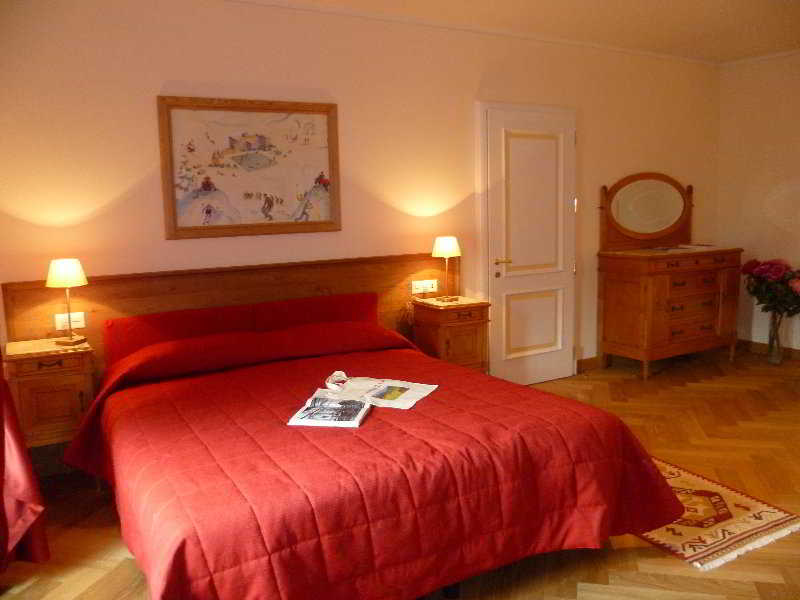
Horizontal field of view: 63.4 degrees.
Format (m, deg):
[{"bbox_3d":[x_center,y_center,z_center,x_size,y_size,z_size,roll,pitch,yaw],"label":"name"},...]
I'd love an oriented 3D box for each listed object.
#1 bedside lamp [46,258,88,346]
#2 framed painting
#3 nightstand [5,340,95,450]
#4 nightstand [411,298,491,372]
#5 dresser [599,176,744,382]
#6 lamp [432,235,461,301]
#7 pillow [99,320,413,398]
[{"bbox_3d":[-1.629,0.010,3.179,0.185,0.425,0.185,-6,9,-29],"label":"bedside lamp"},{"bbox_3d":[-0.841,-0.778,3.831,1.077,0.784,0.037,-6,9,-29],"label":"framed painting"},{"bbox_3d":[-1.703,0.609,3.223,0.384,0.771,0.397,-6,9,-29],"label":"nightstand"},{"bbox_3d":[0.354,0.386,4.371,0.384,0.767,0.397,-6,9,-25],"label":"nightstand"},{"bbox_3d":[2.251,-0.242,5.367,1.178,1.617,0.500,-6,9,-29],"label":"dresser"},{"bbox_3d":[0.317,-0.202,4.264,0.185,0.429,0.185,-2,8,0],"label":"lamp"},{"bbox_3d":[-0.752,0.277,3.663,1.726,0.192,0.411,-6,9,-29],"label":"pillow"}]

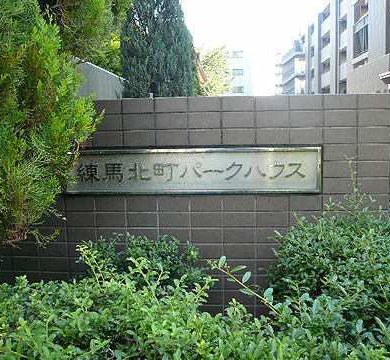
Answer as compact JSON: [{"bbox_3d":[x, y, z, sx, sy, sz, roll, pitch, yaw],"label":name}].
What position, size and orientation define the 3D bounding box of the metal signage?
[{"bbox_3d":[-0.021,-0.049,2.364,1.580,0.300,0.040,-1,6,3],"label":"metal signage"}]

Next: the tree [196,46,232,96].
[{"bbox_3d":[0.641,-2.962,16.287,2.100,5.110,2.100,-1,6,0],"label":"tree"}]

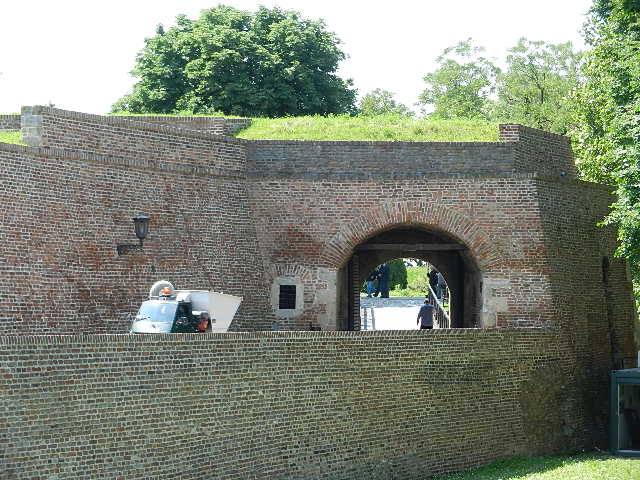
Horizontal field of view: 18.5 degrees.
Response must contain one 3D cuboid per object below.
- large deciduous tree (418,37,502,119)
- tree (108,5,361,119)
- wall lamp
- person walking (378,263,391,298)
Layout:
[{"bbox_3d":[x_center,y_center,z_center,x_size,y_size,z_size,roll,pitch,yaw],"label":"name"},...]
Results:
[{"bbox_3d":[7.632,-4.849,108.300,4.800,12.000,4.800,0,-2,0],"label":"large deciduous tree"},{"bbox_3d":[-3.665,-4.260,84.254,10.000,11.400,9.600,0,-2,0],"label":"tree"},{"bbox_3d":[-4.520,-0.120,47.400,0.860,1.020,0.410,-1,-3,26],"label":"wall lamp"},{"bbox_3d":[2.830,1.699,86.005,0.420,1.700,0.500,2,-3,-37],"label":"person walking"}]

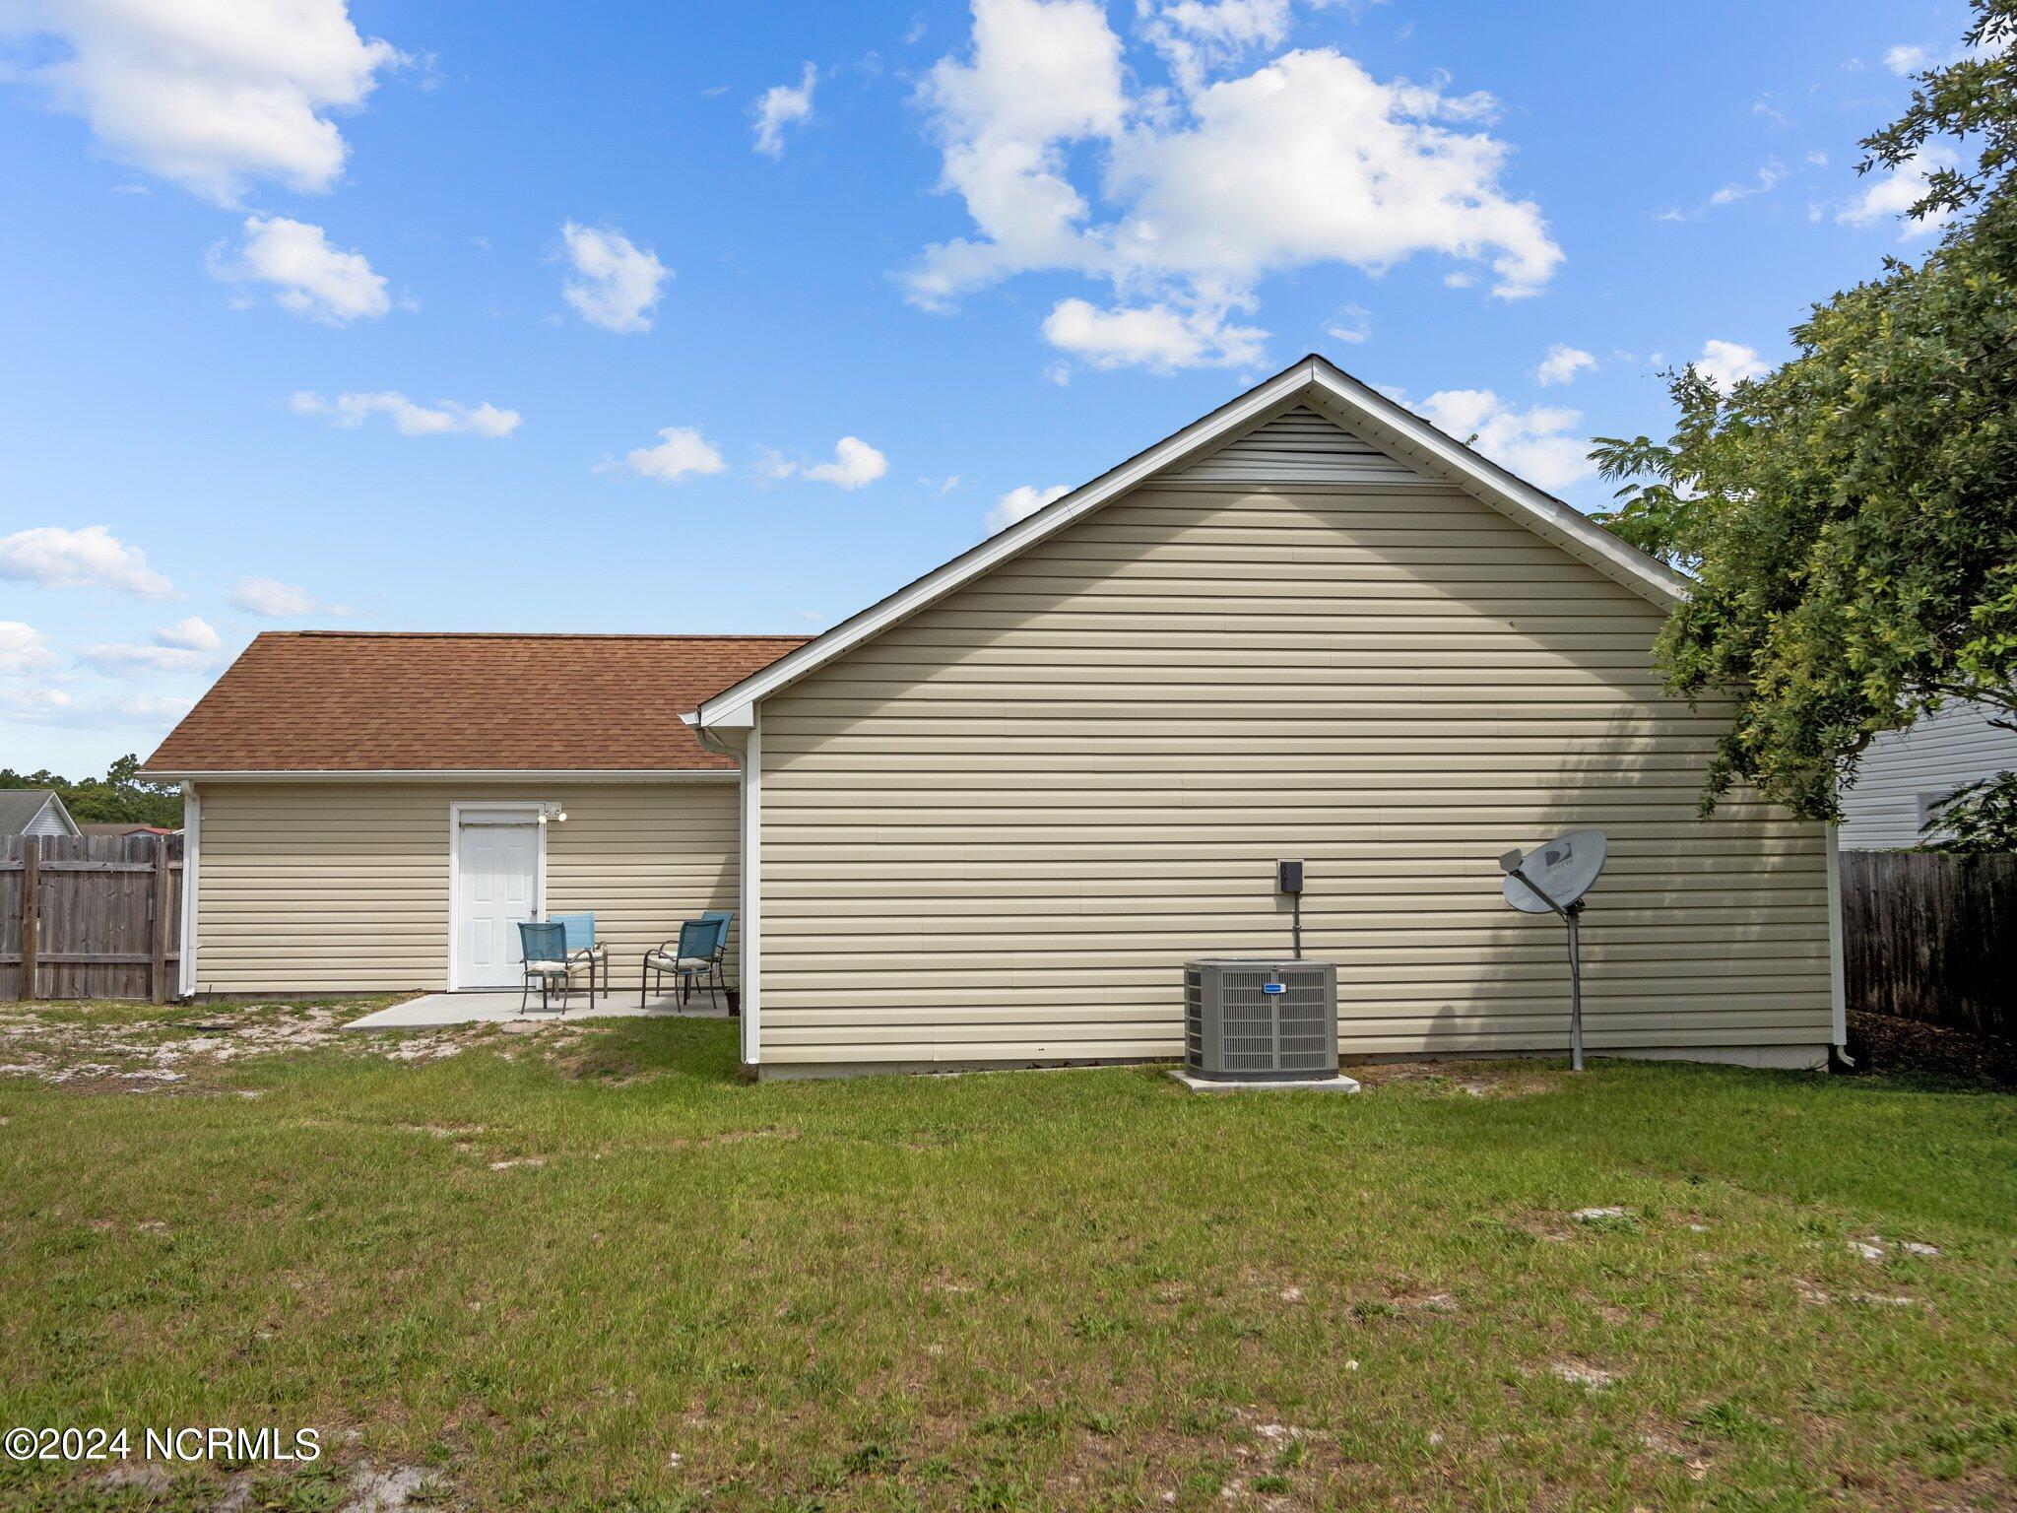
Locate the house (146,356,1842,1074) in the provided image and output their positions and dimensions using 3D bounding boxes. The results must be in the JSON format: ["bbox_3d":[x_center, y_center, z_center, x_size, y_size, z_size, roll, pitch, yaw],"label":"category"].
[{"bbox_3d":[-1.798,0.159,18.555,15.500,5.200,14.700,0,-4,-6],"label":"house"}]

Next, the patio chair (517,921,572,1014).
[{"bbox_3d":[-4.557,2.113,16.405,0.560,0.905,0.690,-1,-4,10],"label":"patio chair"}]

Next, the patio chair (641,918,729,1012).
[{"bbox_3d":[-3.300,2.117,16.623,0.690,0.905,0.560,-4,-5,42],"label":"patio chair"}]

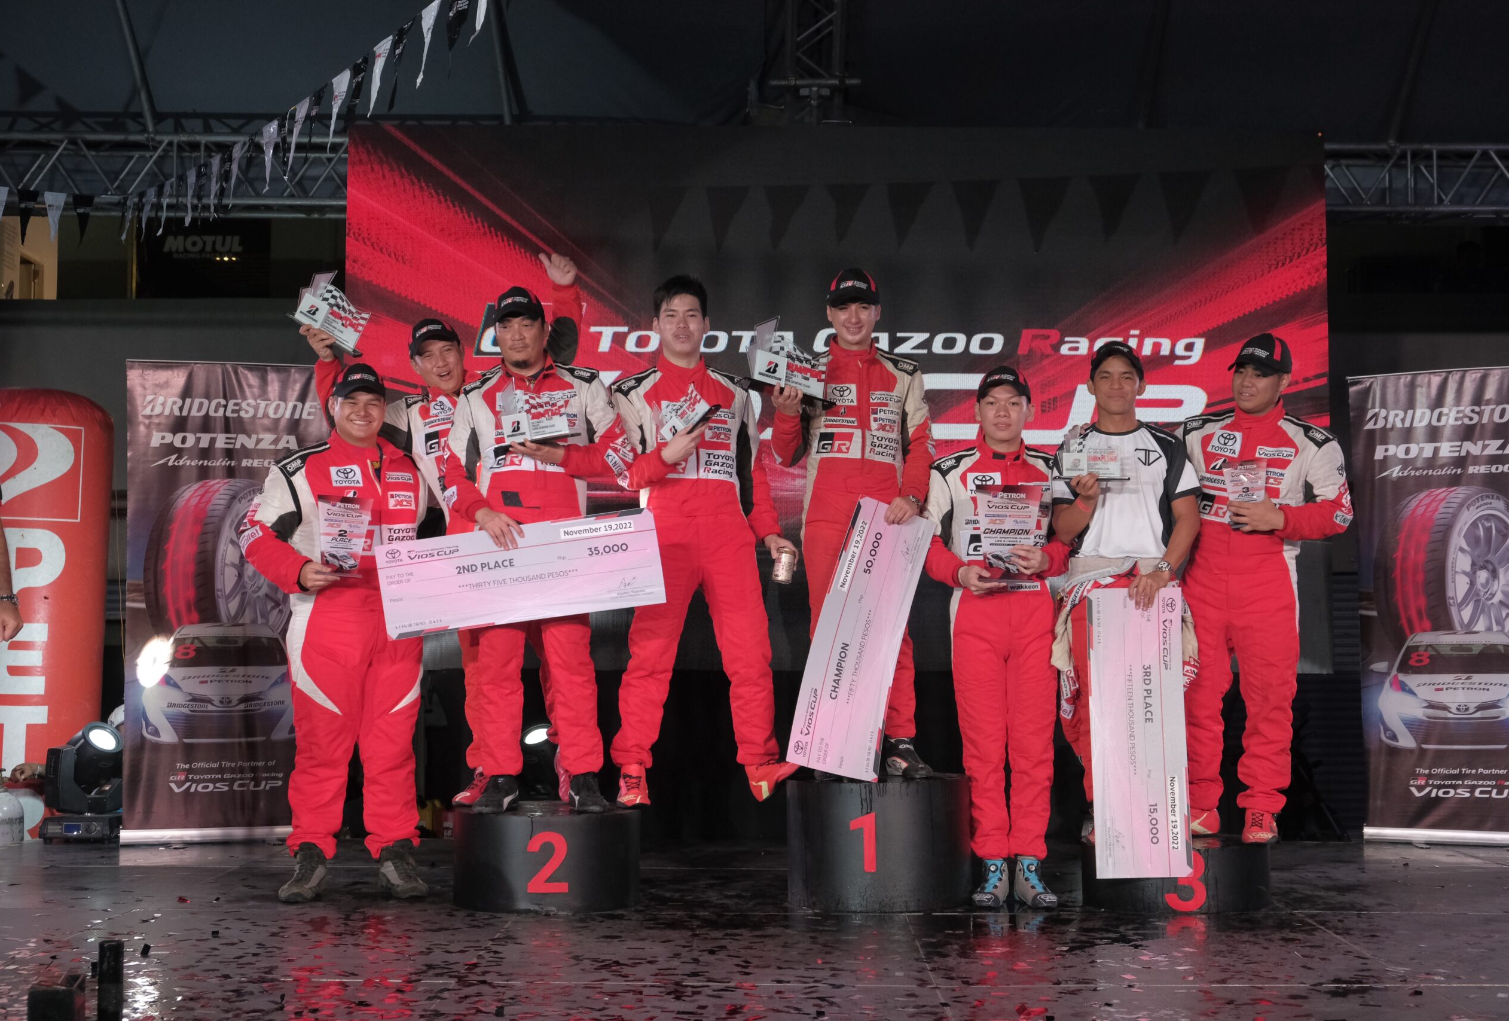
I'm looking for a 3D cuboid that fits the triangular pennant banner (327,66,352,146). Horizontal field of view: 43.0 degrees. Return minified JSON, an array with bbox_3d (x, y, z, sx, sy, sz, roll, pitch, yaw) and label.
[{"bbox_3d":[-1.706,-1.629,7.831,0.040,0.300,0.220,2,-4,-28],"label":"triangular pennant banner"}]

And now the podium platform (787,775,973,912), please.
[{"bbox_3d":[0.414,1.095,6.346,0.606,0.385,0.606,0,-4,4],"label":"podium platform"}]

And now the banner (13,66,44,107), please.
[{"bbox_3d":[-4.284,-2.509,11.300,0.190,0.230,0.040,14,1,0],"label":"banner"}]

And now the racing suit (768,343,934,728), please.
[{"bbox_3d":[0.320,0.097,6.190,0.528,1.299,0.380,0,-4,7],"label":"racing suit"}]

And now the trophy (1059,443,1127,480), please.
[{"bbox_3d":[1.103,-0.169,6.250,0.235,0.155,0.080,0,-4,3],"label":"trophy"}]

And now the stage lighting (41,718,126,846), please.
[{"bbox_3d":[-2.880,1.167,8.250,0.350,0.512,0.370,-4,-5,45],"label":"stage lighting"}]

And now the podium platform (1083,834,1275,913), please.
[{"bbox_3d":[1.391,1.195,6.319,0.606,0.185,0.606,0,-4,6],"label":"podium platform"}]

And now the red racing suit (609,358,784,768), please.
[{"bbox_3d":[-0.196,0.173,6.470,0.590,1.387,0.400,0,-4,-2],"label":"red racing suit"}]

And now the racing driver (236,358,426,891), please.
[{"bbox_3d":[-1.397,0.388,6.343,0.639,1.768,0.430,2,-4,-22],"label":"racing driver"}]

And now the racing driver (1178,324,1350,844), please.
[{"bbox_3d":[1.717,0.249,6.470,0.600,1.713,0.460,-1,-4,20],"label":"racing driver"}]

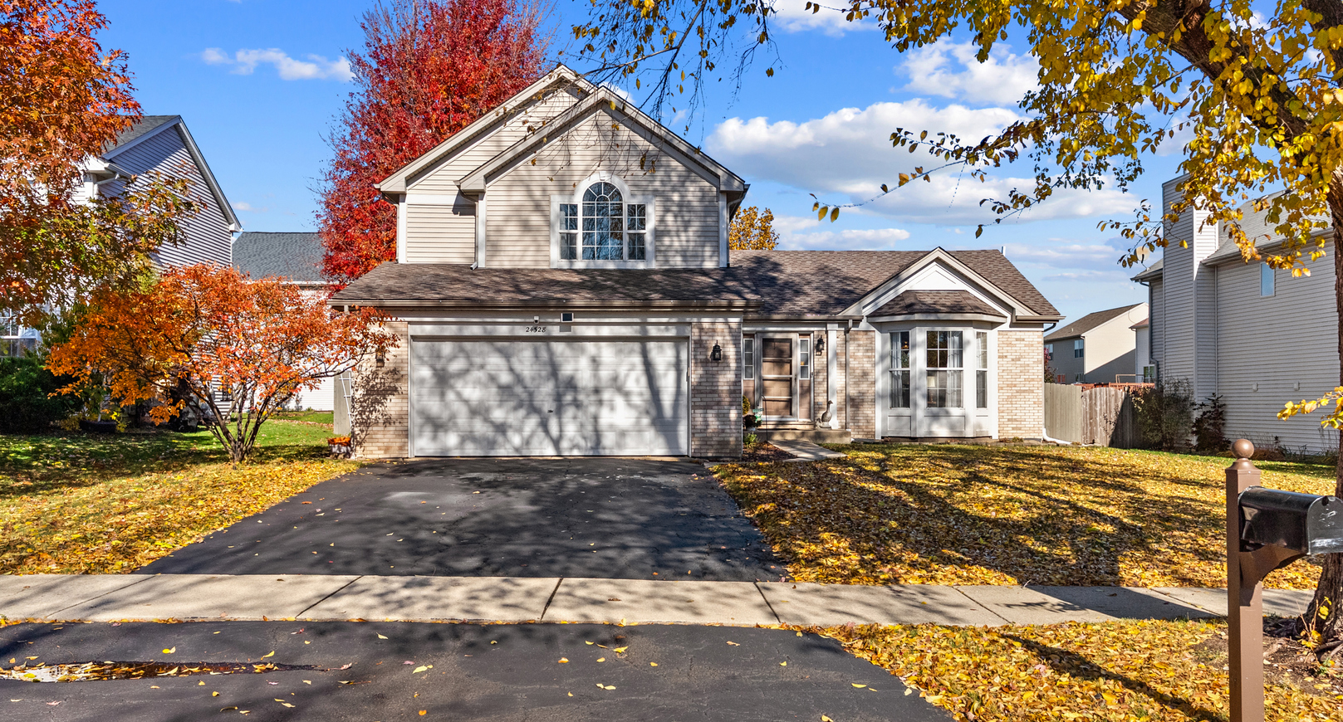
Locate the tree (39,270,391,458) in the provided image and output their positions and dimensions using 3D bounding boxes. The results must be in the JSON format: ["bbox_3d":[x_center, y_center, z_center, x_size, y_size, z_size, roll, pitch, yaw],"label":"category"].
[{"bbox_3d":[-7.400,0.040,16.600,5.800,3.300,5.000,0,-2,0],"label":"tree"}]

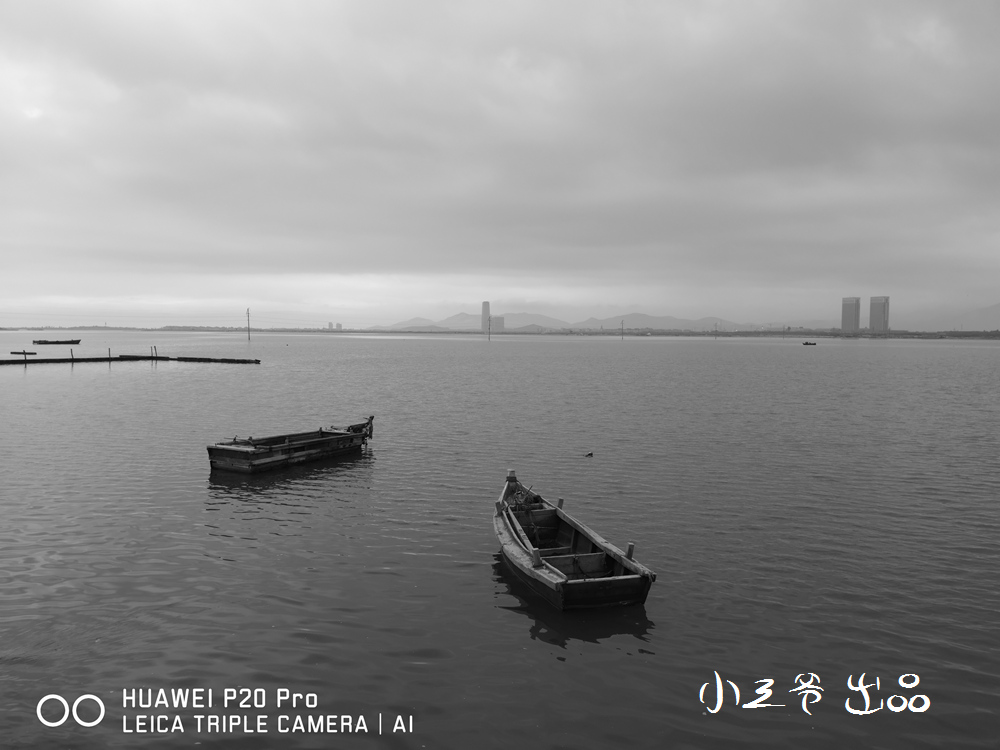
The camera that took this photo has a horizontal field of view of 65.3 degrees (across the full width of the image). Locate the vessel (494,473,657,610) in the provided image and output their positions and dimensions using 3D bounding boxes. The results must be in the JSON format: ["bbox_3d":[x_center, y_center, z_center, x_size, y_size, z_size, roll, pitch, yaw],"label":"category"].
[{"bbox_3d":[0.750,2.310,11.575,1.502,0.994,4.554,0,3,-14],"label":"vessel"}]

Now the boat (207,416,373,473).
[{"bbox_3d":[-5.063,1.788,20.357,1.584,1.021,4.686,2,4,32],"label":"boat"}]

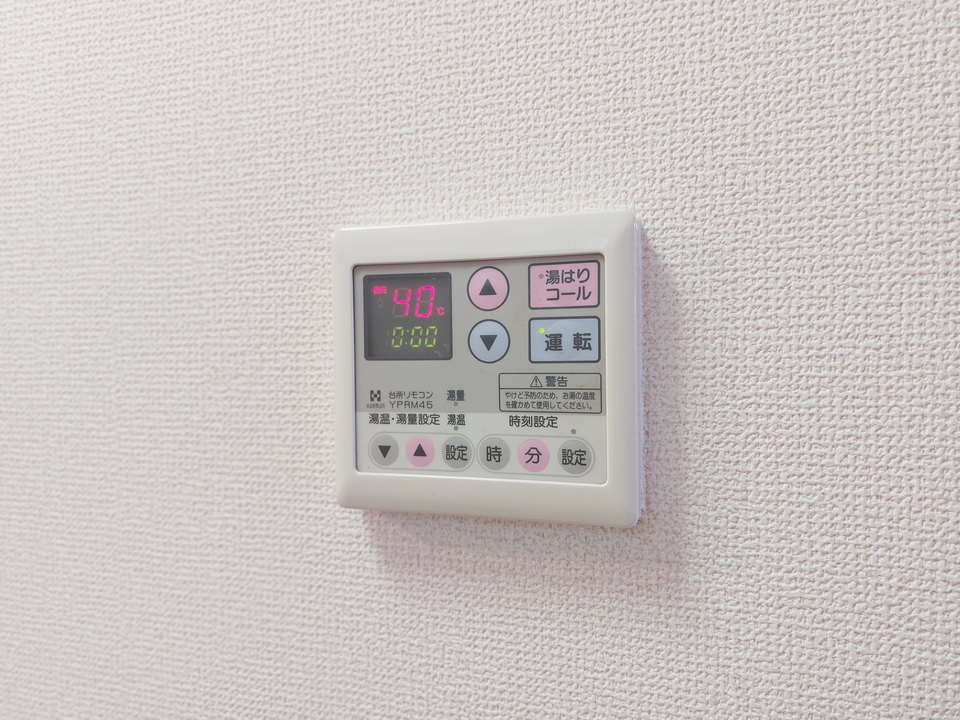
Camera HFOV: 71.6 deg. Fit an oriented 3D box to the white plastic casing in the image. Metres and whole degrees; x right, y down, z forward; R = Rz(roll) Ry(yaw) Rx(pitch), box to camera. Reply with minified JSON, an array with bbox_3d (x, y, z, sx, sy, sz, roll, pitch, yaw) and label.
[{"bbox_3d":[0.000,0.004,0.277,0.130,0.121,0.020,-1,1,17],"label":"white plastic casing"}]

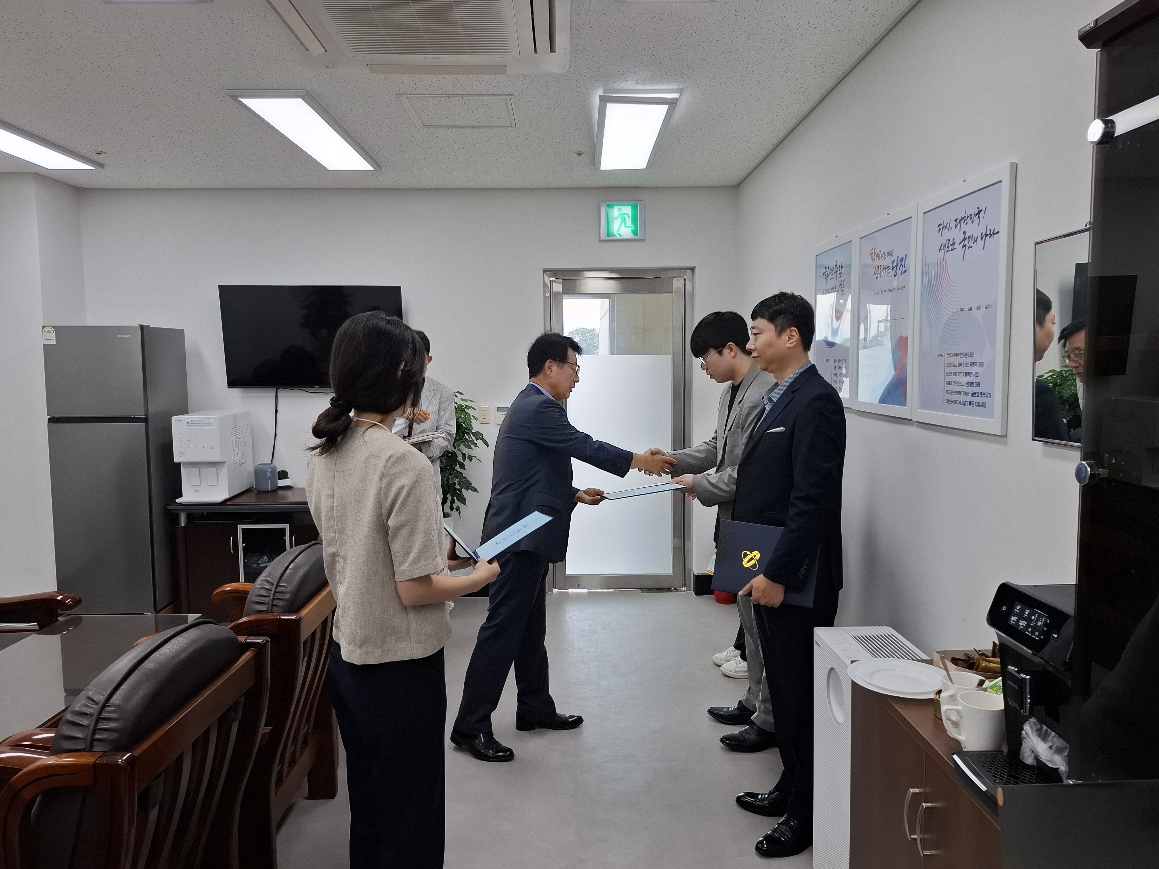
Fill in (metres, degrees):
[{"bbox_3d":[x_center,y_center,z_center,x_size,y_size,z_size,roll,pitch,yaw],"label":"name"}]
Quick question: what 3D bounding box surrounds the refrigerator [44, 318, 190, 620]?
[{"bbox_3d":[-2.727,0.239,4.611,0.560,1.720,0.500,-1,5,-1],"label":"refrigerator"}]

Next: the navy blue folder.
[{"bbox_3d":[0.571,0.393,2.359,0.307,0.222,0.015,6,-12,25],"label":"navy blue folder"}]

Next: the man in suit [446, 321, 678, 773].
[{"bbox_3d":[-0.072,0.419,3.080,0.900,1.648,0.520,0,5,-1],"label":"man in suit"}]

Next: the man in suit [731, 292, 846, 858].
[{"bbox_3d":[0.658,0.424,2.431,0.350,1.715,0.490,-2,6,-13],"label":"man in suit"}]

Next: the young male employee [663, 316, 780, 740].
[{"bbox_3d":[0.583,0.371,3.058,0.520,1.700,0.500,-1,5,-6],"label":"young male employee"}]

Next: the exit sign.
[{"bbox_3d":[0.275,-1.362,4.930,0.289,0.243,0.050,0,5,-1],"label":"exit sign"}]

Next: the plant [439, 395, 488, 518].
[{"bbox_3d":[-0.923,0.375,4.664,0.680,1.460,0.620,0,5,-1],"label":"plant"}]

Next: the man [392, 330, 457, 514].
[{"bbox_3d":[-0.869,0.299,4.135,0.480,1.705,0.360,-2,5,-15],"label":"man"}]

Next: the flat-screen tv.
[{"bbox_3d":[-1.633,-0.598,4.740,1.110,0.640,0.070,-1,11,-1],"label":"flat-screen tv"}]

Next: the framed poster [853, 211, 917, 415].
[{"bbox_3d":[1.024,-0.397,2.591,0.025,0.652,0.495,-1,5,-1],"label":"framed poster"}]

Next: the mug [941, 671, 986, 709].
[{"bbox_3d":[0.749,0.533,1.514,0.115,0.095,0.085,-4,6,-35],"label":"mug"}]

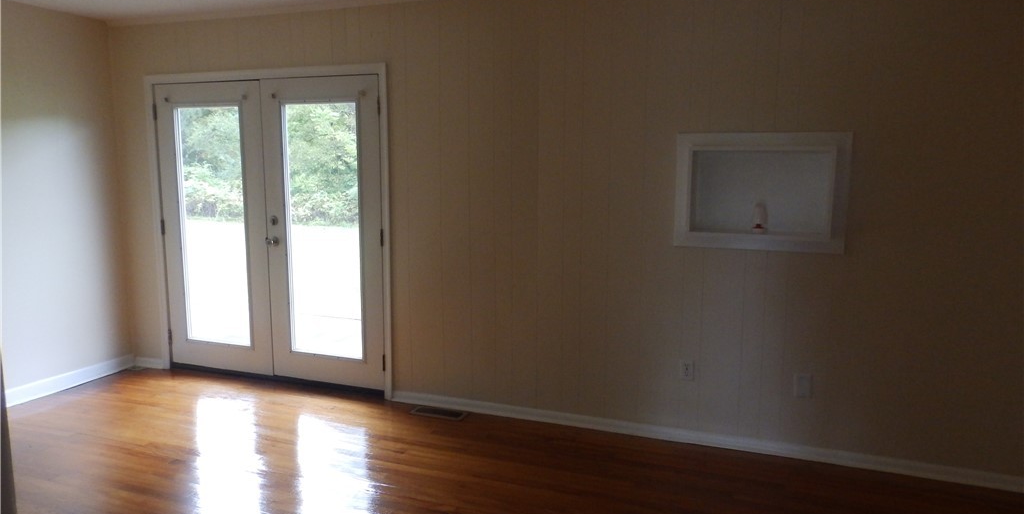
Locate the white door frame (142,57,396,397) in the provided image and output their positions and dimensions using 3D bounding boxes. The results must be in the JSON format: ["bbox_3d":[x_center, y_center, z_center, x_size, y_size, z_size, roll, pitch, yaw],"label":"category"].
[{"bbox_3d":[-1.667,-0.173,4.448,1.933,2.125,0.120,3,8,19],"label":"white door frame"}]

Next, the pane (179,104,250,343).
[{"bbox_3d":[-2.084,-0.206,4.576,0.565,1.645,0.020,3,8,19],"label":"pane"}]

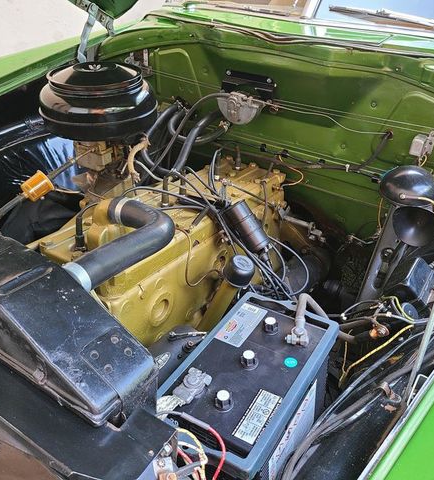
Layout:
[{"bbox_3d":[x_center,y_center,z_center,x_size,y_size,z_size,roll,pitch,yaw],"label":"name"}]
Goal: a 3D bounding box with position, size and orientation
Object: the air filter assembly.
[{"bbox_3d":[-0.239,-0.291,0.970,0.237,0.114,0.237,0,33,0],"label":"air filter assembly"}]

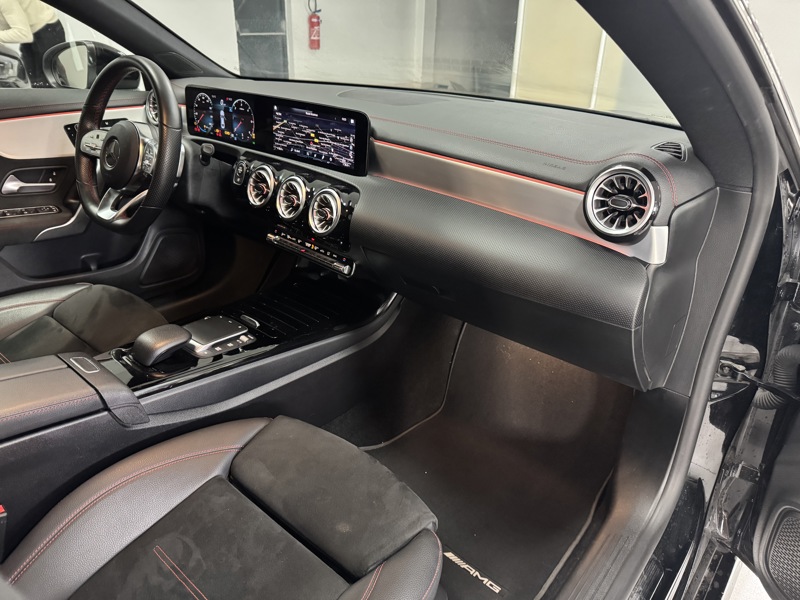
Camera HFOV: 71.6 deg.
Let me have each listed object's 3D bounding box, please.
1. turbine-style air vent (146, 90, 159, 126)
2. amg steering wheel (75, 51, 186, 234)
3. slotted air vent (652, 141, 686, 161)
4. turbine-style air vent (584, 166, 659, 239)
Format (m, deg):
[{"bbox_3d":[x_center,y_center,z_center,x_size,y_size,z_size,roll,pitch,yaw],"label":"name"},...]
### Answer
[{"bbox_3d":[-0.614,-0.493,1.417,0.090,0.090,0.040,22,31,38],"label":"turbine-style air vent"},{"bbox_3d":[-0.557,-0.317,1.152,0.370,0.358,0.090,20,12,34],"label":"amg steering wheel"},{"bbox_3d":[0.340,-0.188,0.700,0.052,0.037,0.022,5,-18,7],"label":"slotted air vent"},{"bbox_3d":[0.271,-0.120,0.674,0.090,0.090,0.040,22,31,38],"label":"turbine-style air vent"}]

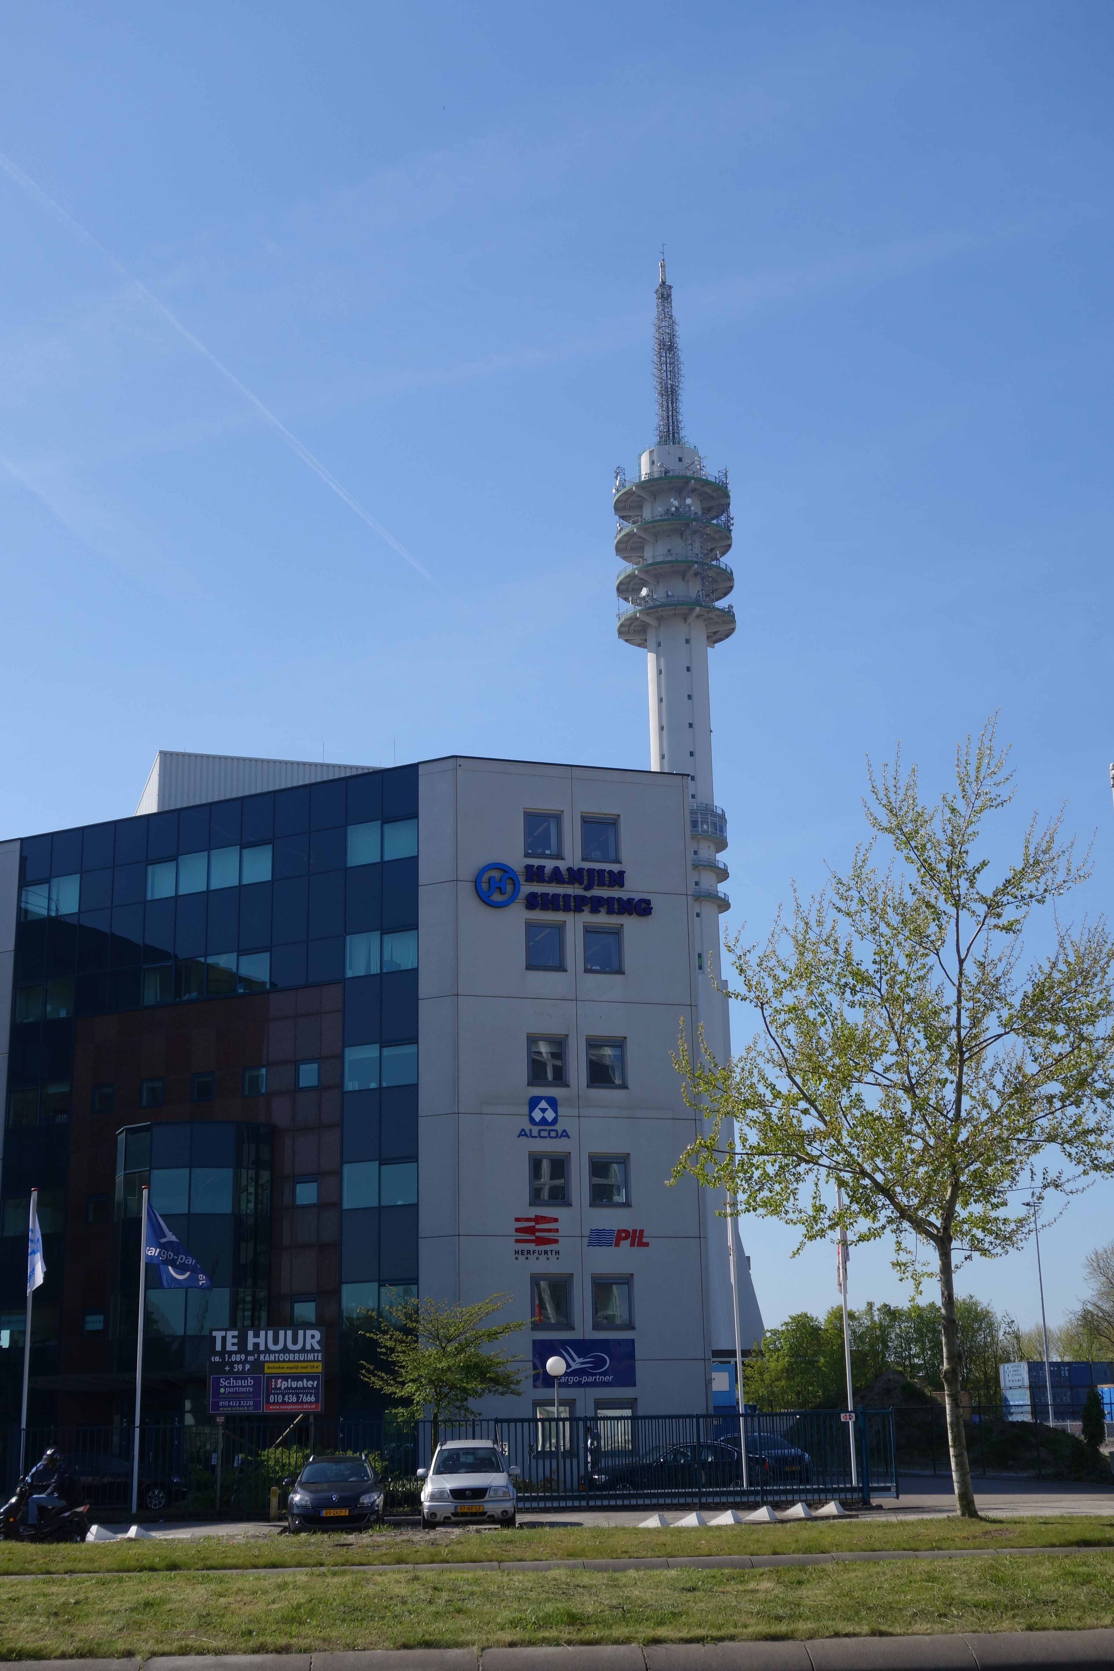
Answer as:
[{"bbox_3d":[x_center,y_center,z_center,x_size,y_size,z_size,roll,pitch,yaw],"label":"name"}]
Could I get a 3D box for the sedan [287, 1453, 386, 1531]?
[{"bbox_3d":[-4.448,13.233,42.113,1.860,1.490,4.480,0,-16,-5],"label":"sedan"}]

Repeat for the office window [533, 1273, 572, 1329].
[{"bbox_3d":[-0.160,13.821,61.830,1.260,1.570,0.160,4,-16,-17],"label":"office window"}]

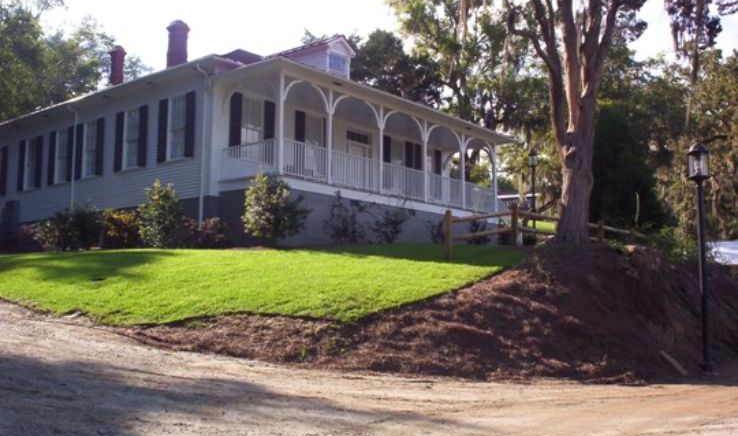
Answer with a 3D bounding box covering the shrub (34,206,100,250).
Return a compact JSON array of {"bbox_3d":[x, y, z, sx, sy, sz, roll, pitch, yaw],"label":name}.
[{"bbox_3d":[-9.537,0.333,24.280,1.850,1.337,1.450,-5,-9,40],"label":"shrub"}]

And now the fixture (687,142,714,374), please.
[{"bbox_3d":[4.870,0.554,11.202,0.300,3.360,0.300,0,-7,0],"label":"fixture"}]

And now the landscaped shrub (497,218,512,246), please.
[{"bbox_3d":[4.708,0.509,26.421,0.646,0.955,0.680,0,-7,0],"label":"landscaped shrub"}]

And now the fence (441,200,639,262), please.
[{"bbox_3d":[3.967,0.392,17.048,6.374,1.355,0.514,5,-9,-36],"label":"fence"}]

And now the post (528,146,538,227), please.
[{"bbox_3d":[5.743,-0.882,26.689,0.290,3.138,0.290,0,-7,0],"label":"post"}]

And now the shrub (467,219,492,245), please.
[{"bbox_3d":[3.614,0.450,25.048,0.779,0.839,0.820,-5,-9,40],"label":"shrub"}]

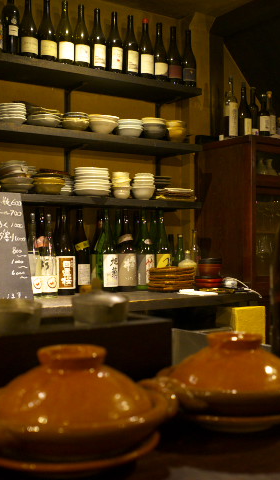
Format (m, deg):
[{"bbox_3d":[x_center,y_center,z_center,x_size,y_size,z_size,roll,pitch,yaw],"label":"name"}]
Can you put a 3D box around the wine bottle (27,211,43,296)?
[{"bbox_3d":[-0.463,0.068,2.440,0.082,0.362,0.082,1,-1,-30],"label":"wine bottle"}]

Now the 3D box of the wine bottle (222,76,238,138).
[{"bbox_3d":[0.492,-0.700,2.996,0.074,0.335,0.074,0,1,-6],"label":"wine bottle"}]

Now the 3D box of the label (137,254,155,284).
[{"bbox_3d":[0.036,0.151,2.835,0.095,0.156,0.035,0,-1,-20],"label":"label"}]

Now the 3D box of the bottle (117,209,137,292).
[{"bbox_3d":[-0.061,0.037,2.630,0.105,0.395,0.105,0,1,0],"label":"bottle"}]

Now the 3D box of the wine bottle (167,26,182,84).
[{"bbox_3d":[0.175,-0.929,2.848,0.081,0.299,0.081,0,0,0],"label":"wine bottle"}]

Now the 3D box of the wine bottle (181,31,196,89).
[{"bbox_3d":[0.261,-0.966,2.990,0.075,0.297,0.075,0,-1,0],"label":"wine bottle"}]

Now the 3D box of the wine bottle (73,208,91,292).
[{"bbox_3d":[-0.284,0.058,2.700,0.104,0.395,0.104,0,-1,-23],"label":"wine bottle"}]

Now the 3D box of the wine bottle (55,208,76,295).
[{"bbox_3d":[-0.349,0.051,2.620,0.105,0.398,0.105,0,0,-10],"label":"wine bottle"}]

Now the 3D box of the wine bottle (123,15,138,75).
[{"bbox_3d":[-0.045,-0.936,2.724,0.081,0.299,0.081,0,0,0],"label":"wine bottle"}]

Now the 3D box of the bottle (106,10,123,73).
[{"bbox_3d":[-0.123,-0.968,2.765,0.077,0.298,0.077,0,-1,0],"label":"bottle"}]

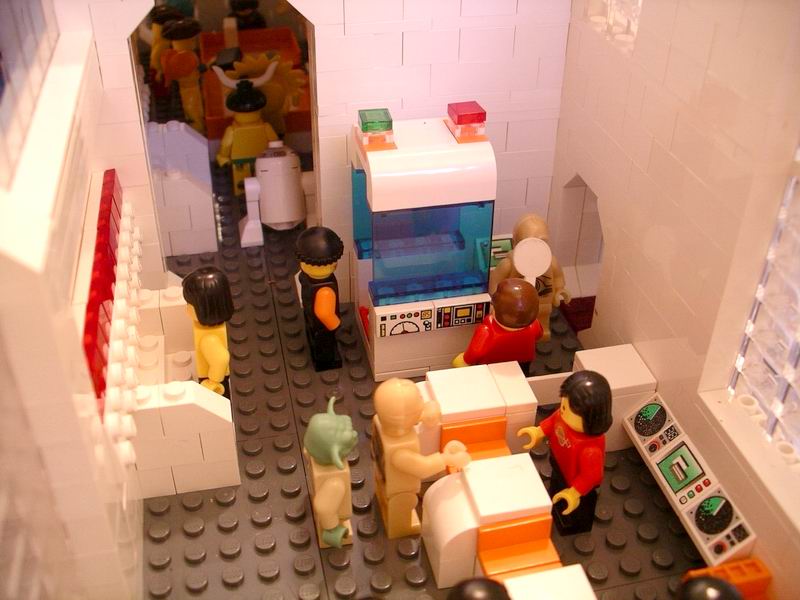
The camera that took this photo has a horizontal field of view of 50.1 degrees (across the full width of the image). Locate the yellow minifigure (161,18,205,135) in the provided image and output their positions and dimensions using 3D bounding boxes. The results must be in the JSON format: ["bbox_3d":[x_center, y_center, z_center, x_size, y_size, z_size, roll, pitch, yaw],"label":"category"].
[{"bbox_3d":[-0.094,-0.099,0.377,0.022,0.044,0.013,20,39,25],"label":"yellow minifigure"}]

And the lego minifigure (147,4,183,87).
[{"bbox_3d":[-0.106,-0.111,0.395,0.022,0.043,0.013,14,36,17],"label":"lego minifigure"}]

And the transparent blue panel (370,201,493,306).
[{"bbox_3d":[0.008,-0.014,0.232,0.033,0.029,0.008,-7,35,-11],"label":"transparent blue panel"}]

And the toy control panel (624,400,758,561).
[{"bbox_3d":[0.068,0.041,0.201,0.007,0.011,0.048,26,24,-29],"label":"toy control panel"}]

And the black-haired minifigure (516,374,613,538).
[{"bbox_3d":[0.040,0.034,0.197,0.018,0.043,0.024,-7,35,-11],"label":"black-haired minifigure"}]

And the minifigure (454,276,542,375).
[{"bbox_3d":[0.028,0.011,0.231,0.025,0.042,0.013,-3,35,-6],"label":"minifigure"}]

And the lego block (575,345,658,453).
[{"bbox_3d":[0.055,0.027,0.226,0.016,0.022,0.016,-7,35,-11],"label":"lego block"}]

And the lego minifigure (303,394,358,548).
[{"bbox_3d":[-0.016,0.039,0.196,0.013,0.034,0.021,-7,35,-11],"label":"lego minifigure"}]

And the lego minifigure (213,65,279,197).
[{"bbox_3d":[-0.058,-0.064,0.330,0.026,0.050,0.013,-5,35,-10],"label":"lego minifigure"}]

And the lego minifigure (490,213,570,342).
[{"bbox_3d":[0.038,-0.006,0.255,0.026,0.042,0.014,-7,35,-11],"label":"lego minifigure"}]

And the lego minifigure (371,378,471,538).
[{"bbox_3d":[0.004,0.034,0.197,0.018,0.041,0.024,-7,35,-11],"label":"lego minifigure"}]

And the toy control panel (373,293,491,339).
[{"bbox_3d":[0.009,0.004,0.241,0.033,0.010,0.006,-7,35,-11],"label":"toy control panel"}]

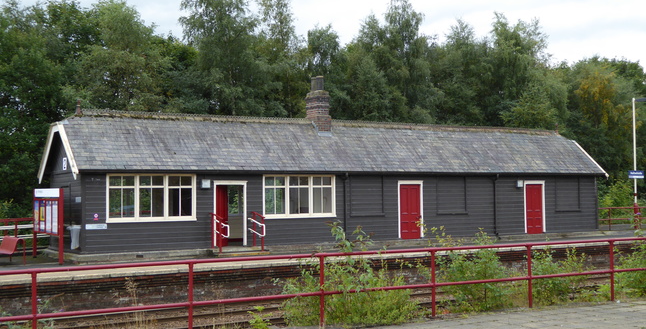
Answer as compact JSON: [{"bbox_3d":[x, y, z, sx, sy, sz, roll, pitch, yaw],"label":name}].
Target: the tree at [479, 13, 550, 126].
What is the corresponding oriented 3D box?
[{"bbox_3d":[11.732,-2.800,49.654,4.500,12.887,4.500,-1,-2,13],"label":"tree"}]

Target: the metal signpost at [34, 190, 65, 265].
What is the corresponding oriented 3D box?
[{"bbox_3d":[-8.352,1.846,25.008,0.150,2.150,3.250,1,-3,-32],"label":"metal signpost"}]

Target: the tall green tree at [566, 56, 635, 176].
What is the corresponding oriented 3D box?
[{"bbox_3d":[18.151,-1.622,53.666,4.800,10.672,4.800,-2,-2,19],"label":"tall green tree"}]

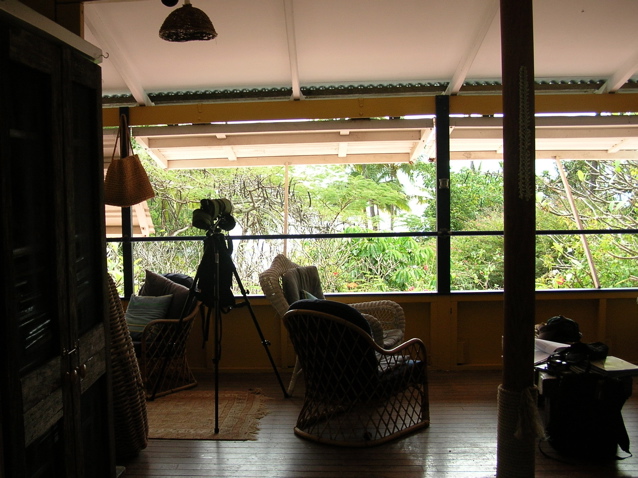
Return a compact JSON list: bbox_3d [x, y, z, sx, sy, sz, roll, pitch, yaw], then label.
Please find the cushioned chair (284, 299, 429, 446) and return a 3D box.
[{"bbox_3d":[0.256,0.839,4.410,0.700,0.880,0.740,2,5,42],"label":"cushioned chair"}]

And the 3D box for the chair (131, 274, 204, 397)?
[{"bbox_3d":[-1.322,0.774,5.640,0.700,0.920,0.690,-5,5,-44],"label":"chair"}]

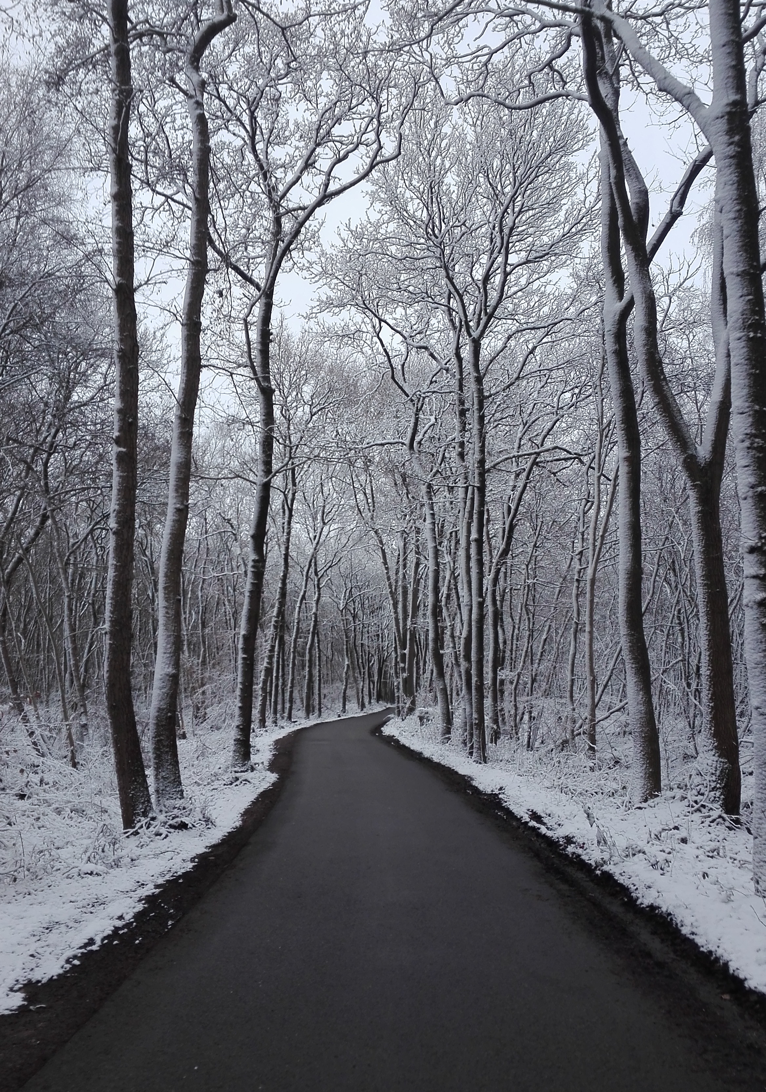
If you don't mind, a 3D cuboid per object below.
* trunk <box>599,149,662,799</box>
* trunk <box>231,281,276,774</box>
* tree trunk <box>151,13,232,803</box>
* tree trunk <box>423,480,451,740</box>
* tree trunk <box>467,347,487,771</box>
[{"bbox_3d":[3.500,-1.266,14.059,0.416,9.550,0.345,-2,-8,0],"label":"trunk"},{"bbox_3d":[-2.476,-0.632,19.312,0.462,9.780,0.359,2,-8,0],"label":"trunk"},{"bbox_3d":[-2.738,-2.258,13.708,0.615,11.420,0.409,2,-8,0],"label":"tree trunk"},{"bbox_3d":[1.515,1.761,27.687,0.402,7.400,0.309,-3,-8,0],"label":"tree trunk"},{"bbox_3d":[1.991,-0.082,20.283,0.293,8.940,0.261,0,-8,0],"label":"tree trunk"}]

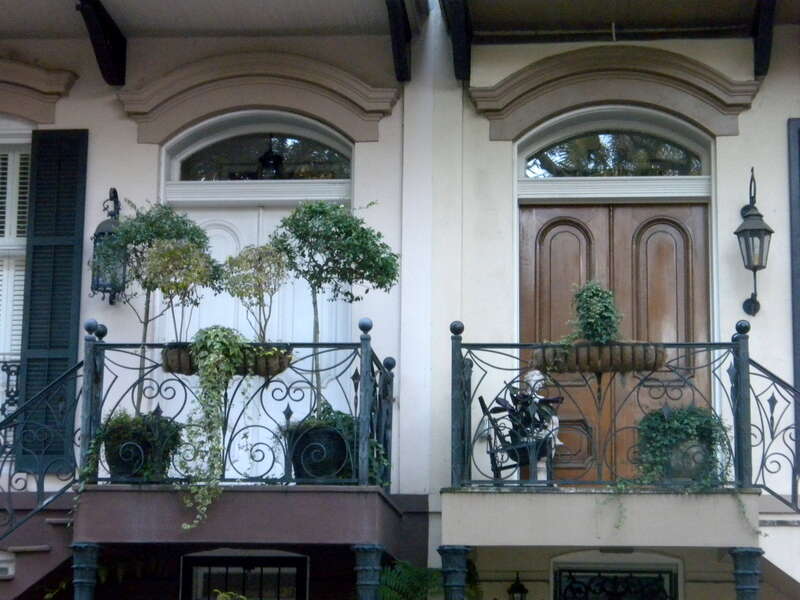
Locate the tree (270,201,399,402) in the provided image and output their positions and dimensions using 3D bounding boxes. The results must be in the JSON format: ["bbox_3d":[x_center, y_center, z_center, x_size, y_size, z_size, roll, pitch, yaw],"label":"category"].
[{"bbox_3d":[-0.461,0.003,13.793,0.906,1.448,0.800,0,-12,5],"label":"tree"}]

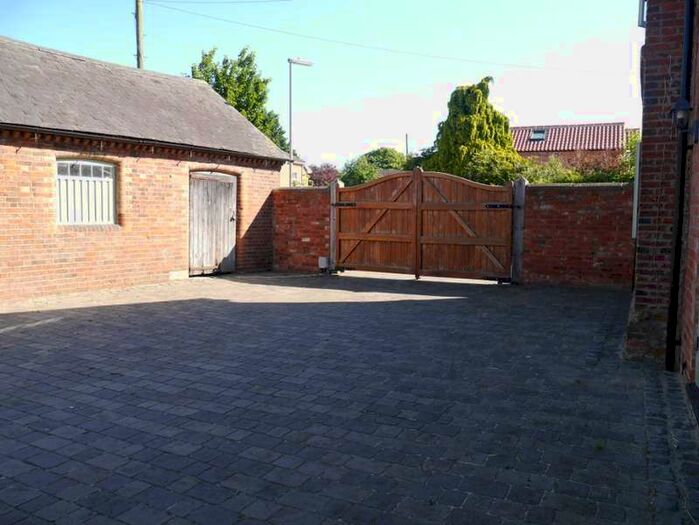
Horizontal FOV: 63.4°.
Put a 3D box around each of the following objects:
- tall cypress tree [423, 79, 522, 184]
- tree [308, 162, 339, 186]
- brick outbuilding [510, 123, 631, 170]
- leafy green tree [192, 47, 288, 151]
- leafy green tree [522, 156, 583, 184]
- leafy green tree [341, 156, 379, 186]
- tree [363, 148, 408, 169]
[{"bbox_3d":[4.615,-3.683,21.761,4.200,6.629,4.000,1,5,12],"label":"tall cypress tree"},{"bbox_3d":[-1.817,-4.870,42.740,2.900,5.310,2.900,0,5,-2],"label":"tree"},{"bbox_3d":[11.103,-4.143,30.167,6.000,6.161,4.400,2,5,21],"label":"brick outbuilding"},{"bbox_3d":[-5.078,-5.439,26.632,5.000,9.191,5.000,-1,5,-11],"label":"leafy green tree"},{"bbox_3d":[7.220,-2.016,20.399,2.500,3.569,2.300,2,5,19],"label":"leafy green tree"},{"bbox_3d":[0.547,-3.593,31.808,2.500,4.676,2.500,0,5,1],"label":"leafy green tree"},{"bbox_3d":[2.996,-6.087,47.651,4.000,6.936,4.000,1,5,4],"label":"tree"}]

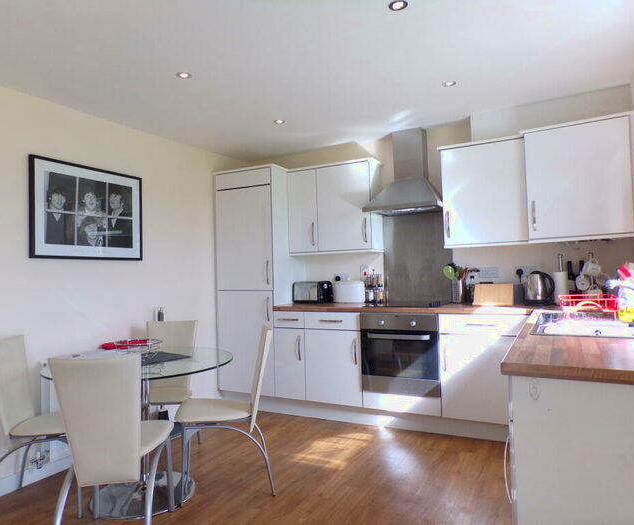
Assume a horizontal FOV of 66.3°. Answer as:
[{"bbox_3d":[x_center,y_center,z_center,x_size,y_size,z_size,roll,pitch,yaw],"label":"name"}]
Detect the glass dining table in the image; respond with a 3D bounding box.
[{"bbox_3d":[-0.942,0.906,2.644,0.980,0.722,0.980,-2,-2,27],"label":"glass dining table"}]

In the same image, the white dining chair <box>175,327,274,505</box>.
[{"bbox_3d":[-0.512,0.804,2.712,0.520,0.870,0.440,-1,-2,-12],"label":"white dining chair"}]

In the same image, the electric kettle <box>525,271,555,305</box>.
[{"bbox_3d":[1.630,0.191,3.545,0.205,0.250,0.165,-2,-2,27],"label":"electric kettle"}]

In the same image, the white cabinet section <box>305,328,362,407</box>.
[{"bbox_3d":[0.265,0.829,4.077,0.503,0.581,0.570,-2,-3,29],"label":"white cabinet section"}]

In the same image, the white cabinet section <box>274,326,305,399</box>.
[{"bbox_3d":[-0.087,0.845,4.272,0.302,0.581,0.570,-2,-3,29],"label":"white cabinet section"}]

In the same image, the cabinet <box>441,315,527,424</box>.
[{"bbox_3d":[1.264,0.721,3.527,0.590,0.715,0.550,-2,-2,29],"label":"cabinet"}]

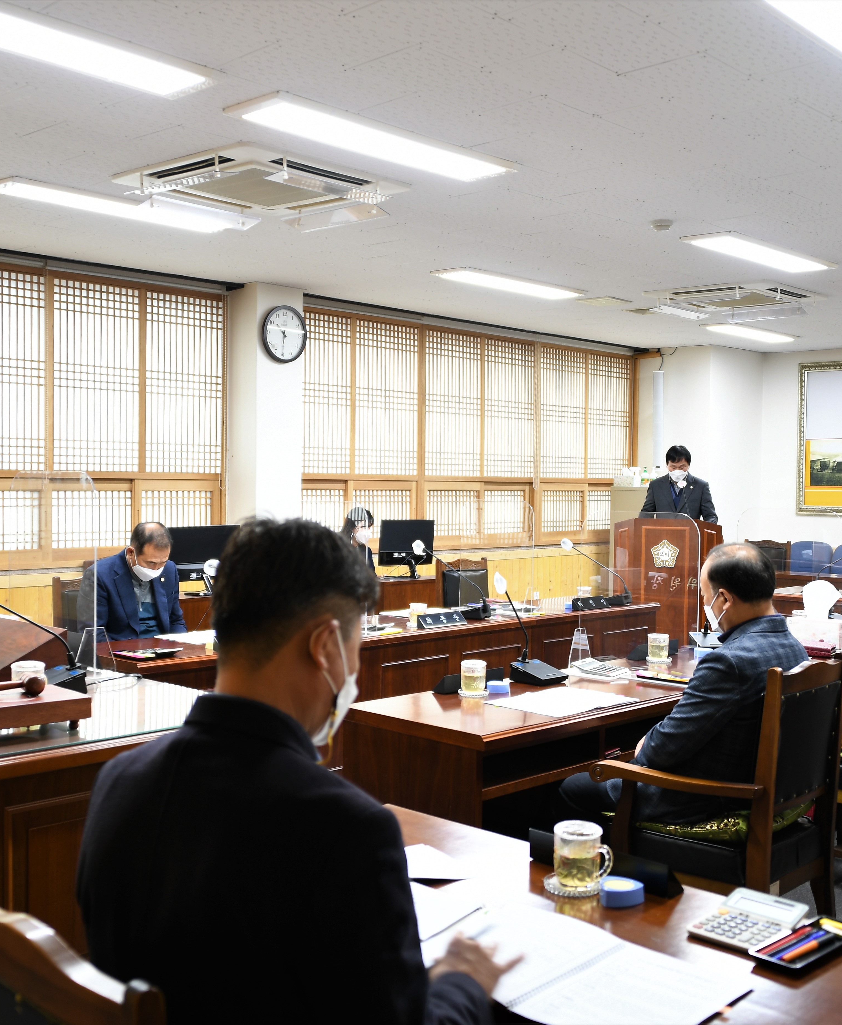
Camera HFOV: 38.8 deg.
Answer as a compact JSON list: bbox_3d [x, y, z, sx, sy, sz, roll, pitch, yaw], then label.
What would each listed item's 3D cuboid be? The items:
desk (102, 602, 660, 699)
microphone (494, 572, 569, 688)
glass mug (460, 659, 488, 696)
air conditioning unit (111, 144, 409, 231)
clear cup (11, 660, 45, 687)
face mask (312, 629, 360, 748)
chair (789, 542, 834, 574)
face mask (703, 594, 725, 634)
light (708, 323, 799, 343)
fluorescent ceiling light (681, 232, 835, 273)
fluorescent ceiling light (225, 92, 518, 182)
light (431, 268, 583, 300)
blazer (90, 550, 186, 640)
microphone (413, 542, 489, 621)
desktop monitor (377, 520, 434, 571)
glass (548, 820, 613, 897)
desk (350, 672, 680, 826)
[{"bbox_3d":[-0.048,0.911,6.010,0.600,0.730,3.590,2,2,44],"label":"desk"},{"bbox_3d":[0.354,0.400,4.156,0.210,0.390,0.320,2,2,43],"label":"microphone"},{"bbox_3d":[0.177,0.548,3.989,0.100,0.100,0.098,1,2,0],"label":"glass mug"},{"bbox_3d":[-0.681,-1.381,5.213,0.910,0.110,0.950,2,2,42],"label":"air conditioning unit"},{"bbox_3d":[-1.007,0.437,3.071,0.095,0.095,0.090,1,2,0],"label":"clear cup"},{"bbox_3d":[-0.128,0.211,1.440,0.145,0.130,0.115,2,-18,46],"label":"face mask"},{"bbox_3d":[3.363,0.718,10.578,0.480,0.920,0.570,2,2,43],"label":"chair"},{"bbox_3d":[1.023,0.348,4.123,0.095,0.125,0.135,-25,-16,41],"label":"face mask"},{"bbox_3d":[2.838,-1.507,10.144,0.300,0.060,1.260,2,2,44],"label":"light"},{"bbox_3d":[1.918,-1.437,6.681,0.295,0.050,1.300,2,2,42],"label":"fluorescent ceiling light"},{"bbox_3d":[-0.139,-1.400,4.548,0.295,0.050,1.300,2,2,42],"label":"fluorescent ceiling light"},{"bbox_3d":[0.605,-1.471,7.801,0.300,0.060,1.260,2,2,44],"label":"light"},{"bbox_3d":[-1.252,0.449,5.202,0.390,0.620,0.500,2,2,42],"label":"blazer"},{"bbox_3d":[0.158,0.347,6.317,0.510,0.385,0.120,2,2,44],"label":"microphone"},{"bbox_3d":[-0.109,0.222,7.520,0.170,0.360,0.500,2,2,42],"label":"desktop monitor"},{"bbox_3d":[0.279,0.603,2.096,0.108,0.100,0.095,1,2,0],"label":"glass"},{"bbox_3d":[0.368,0.972,3.947,0.600,0.730,1.200,2,2,44],"label":"desk"}]

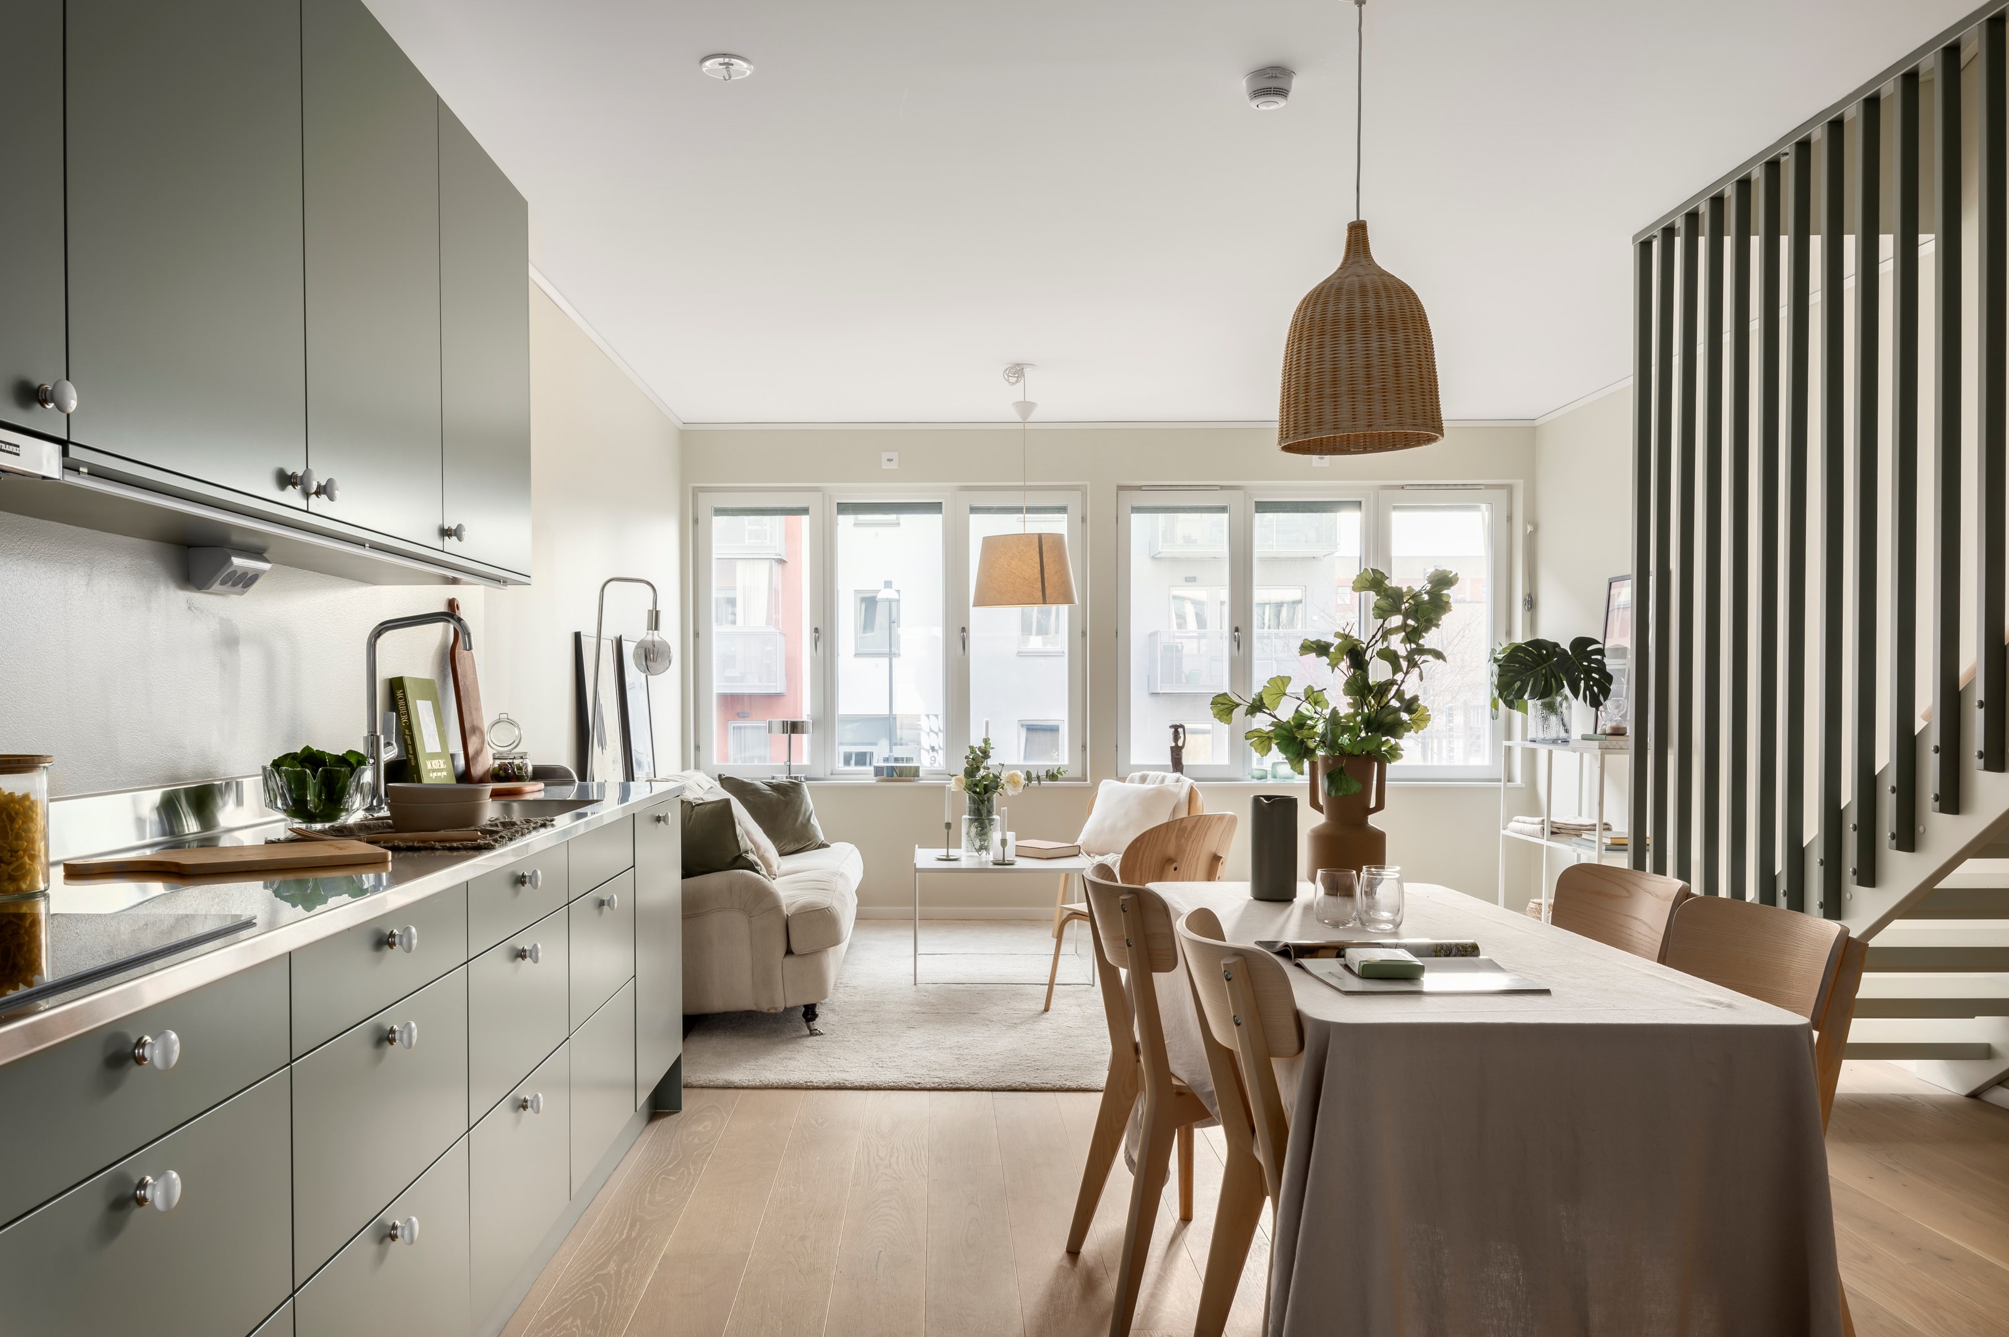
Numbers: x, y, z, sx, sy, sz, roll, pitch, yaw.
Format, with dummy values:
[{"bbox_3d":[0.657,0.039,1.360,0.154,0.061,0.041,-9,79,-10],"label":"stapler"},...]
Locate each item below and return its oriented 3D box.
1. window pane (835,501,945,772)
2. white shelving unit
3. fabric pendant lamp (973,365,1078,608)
[{"bbox_3d":[-0.593,-0.161,7.170,0.570,1.400,0.080,0,-1,-1],"label":"window pane"},{"bbox_3d":[2.575,0.807,6.120,0.380,0.930,0.980,0,-1,-3],"label":"white shelving unit"},{"bbox_3d":[0.090,-0.770,5.900,0.440,1.030,0.440,0,-1,0],"label":"fabric pendant lamp"}]

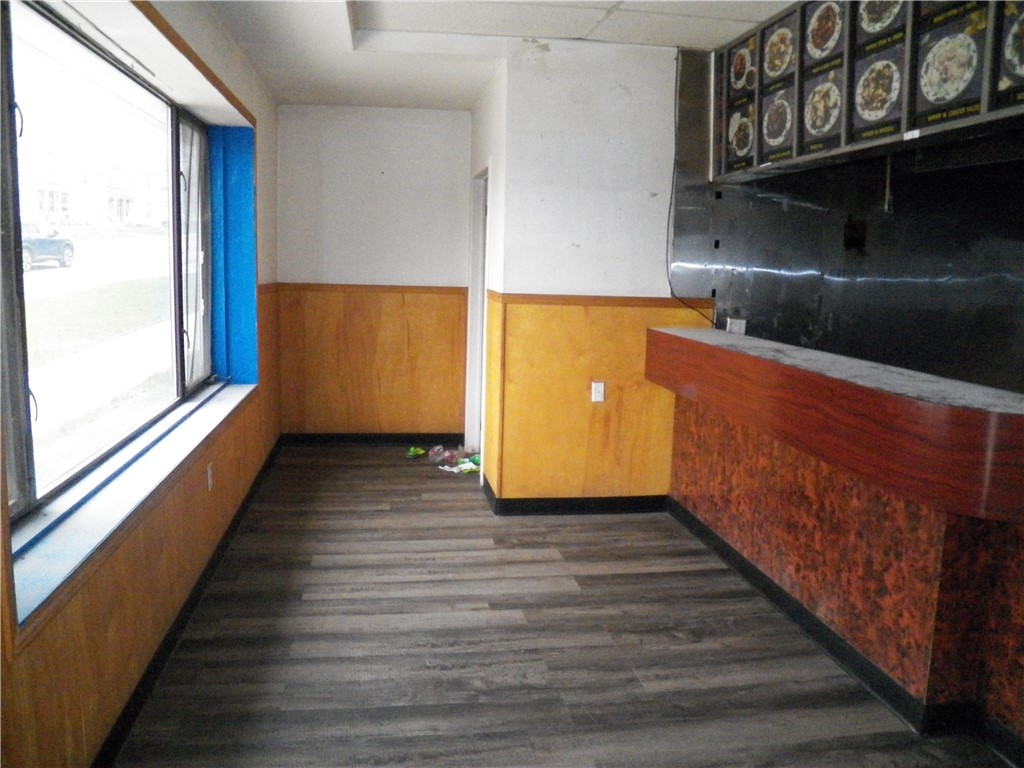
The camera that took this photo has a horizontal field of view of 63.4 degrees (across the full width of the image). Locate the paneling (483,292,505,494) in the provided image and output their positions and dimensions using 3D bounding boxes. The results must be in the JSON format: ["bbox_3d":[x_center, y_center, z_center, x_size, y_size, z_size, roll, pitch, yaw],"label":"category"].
[{"bbox_3d":[-0.102,0.030,5.074,0.050,1.166,0.690,0,9,-9],"label":"paneling"}]

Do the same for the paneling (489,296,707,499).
[{"bbox_3d":[0.525,0.082,4.819,1.230,1.171,0.050,0,9,-9],"label":"paneling"}]

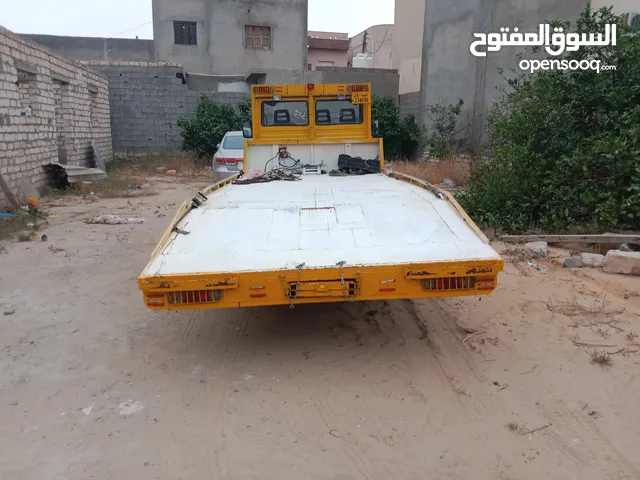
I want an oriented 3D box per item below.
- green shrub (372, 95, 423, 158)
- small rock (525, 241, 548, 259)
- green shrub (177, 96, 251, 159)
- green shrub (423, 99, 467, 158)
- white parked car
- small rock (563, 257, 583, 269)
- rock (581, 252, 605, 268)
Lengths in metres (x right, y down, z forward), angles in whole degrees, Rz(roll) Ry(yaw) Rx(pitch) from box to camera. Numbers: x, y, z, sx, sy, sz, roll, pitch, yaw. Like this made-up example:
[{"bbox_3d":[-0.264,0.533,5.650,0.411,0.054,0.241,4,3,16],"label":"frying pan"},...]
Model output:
[{"bbox_3d":[2.342,-3.704,16.585,2.000,2.250,1.900,1,12,3],"label":"green shrub"},{"bbox_3d":[2.791,0.118,6.394,0.270,0.175,0.200,6,13,24],"label":"small rock"},{"bbox_3d":[-3.303,-3.664,16.406,2.600,2.250,2.000,-1,12,-10],"label":"green shrub"},{"bbox_3d":[4.004,-3.529,15.799,1.450,2.000,1.300,2,12,5],"label":"green shrub"},{"bbox_3d":[-1.966,-2.317,14.343,1.840,1.470,4.800,-1,14,-8],"label":"white parked car"},{"bbox_3d":[3.010,0.255,5.921,0.200,0.110,0.160,7,14,27],"label":"small rock"},{"bbox_3d":[3.274,0.232,5.965,0.250,0.145,0.190,8,14,29],"label":"rock"}]

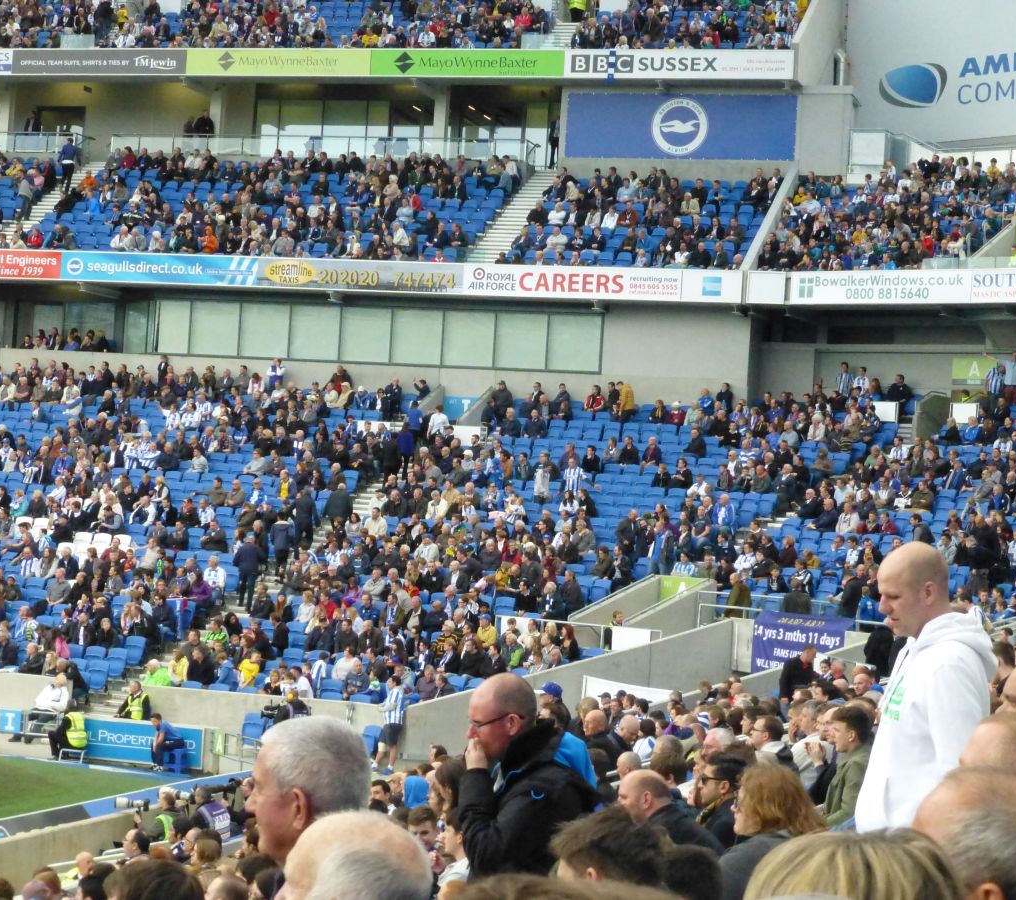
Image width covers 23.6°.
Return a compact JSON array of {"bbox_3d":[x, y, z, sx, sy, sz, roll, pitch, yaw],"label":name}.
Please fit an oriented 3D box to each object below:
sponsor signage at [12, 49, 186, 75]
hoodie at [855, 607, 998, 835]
[{"bbox_3d":[-13.572,-12.860,80.399,6.355,0.930,0.100,3,-2,17],"label":"sponsor signage"},{"bbox_3d":[1.164,0.800,6.750,0.380,0.690,0.560,4,-1,-15],"label":"hoodie"}]

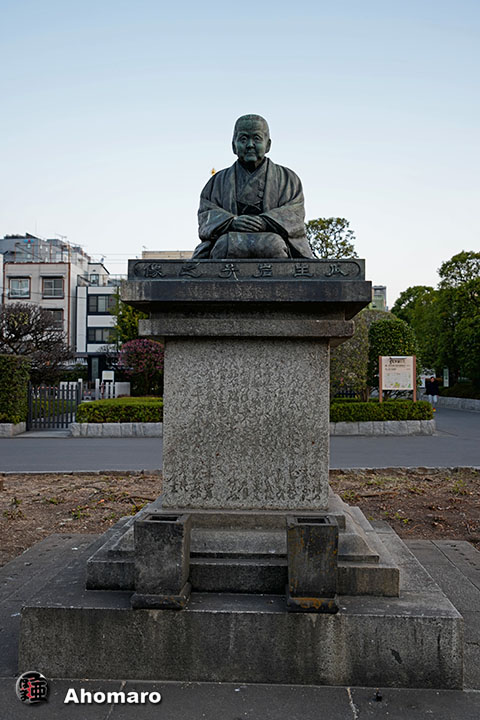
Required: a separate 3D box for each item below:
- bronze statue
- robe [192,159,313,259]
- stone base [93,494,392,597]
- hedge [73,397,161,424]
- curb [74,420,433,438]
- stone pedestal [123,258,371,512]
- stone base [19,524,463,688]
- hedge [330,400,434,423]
[{"bbox_3d":[0.079,-0.967,3.644,0.712,0.970,0.740,0,-2,3],"label":"bronze statue"},{"bbox_3d":[0.077,-0.840,3.639,0.712,0.716,0.740,0,-2,3],"label":"robe"},{"bbox_3d":[0.047,0.957,3.607,1.464,0.334,1.399,0,-2,3],"label":"stone base"},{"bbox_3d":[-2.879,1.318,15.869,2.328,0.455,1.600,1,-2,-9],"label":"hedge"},{"bbox_3d":[0.475,1.726,15.571,9.135,0.366,0.400,1,-2,-9],"label":"curb"},{"bbox_3d":[0.054,0.154,3.636,1.240,1.271,1.175,0,-2,3],"label":"stone pedestal"},{"bbox_3d":[0.044,1.275,3.596,1.910,0.303,1.845,0,-2,3],"label":"stone base"},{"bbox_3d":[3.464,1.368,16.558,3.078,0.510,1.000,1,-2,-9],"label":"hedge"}]

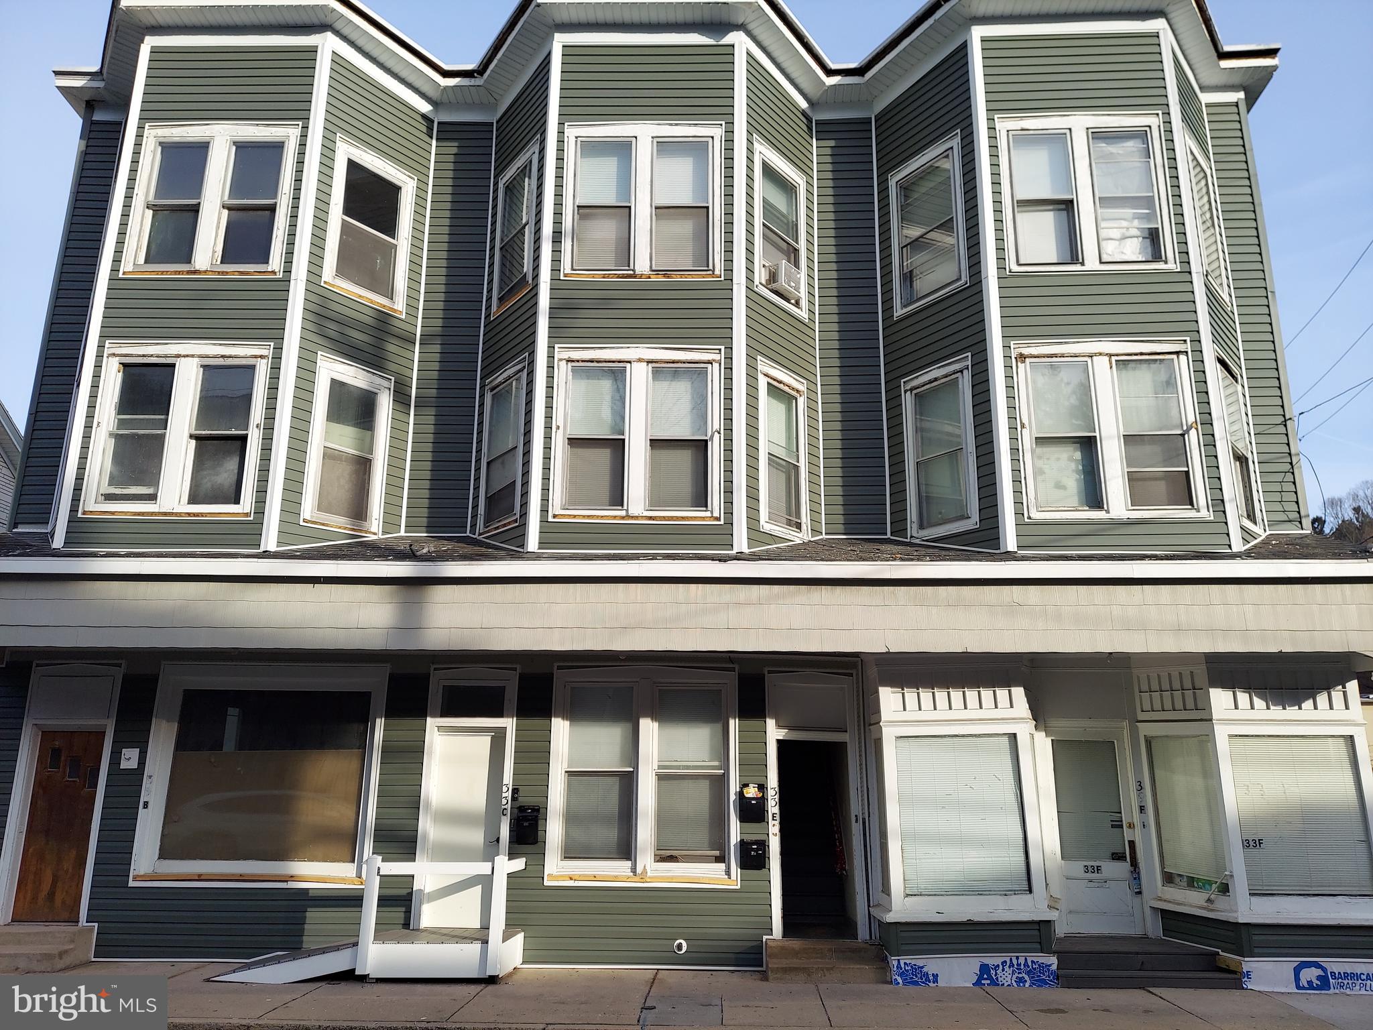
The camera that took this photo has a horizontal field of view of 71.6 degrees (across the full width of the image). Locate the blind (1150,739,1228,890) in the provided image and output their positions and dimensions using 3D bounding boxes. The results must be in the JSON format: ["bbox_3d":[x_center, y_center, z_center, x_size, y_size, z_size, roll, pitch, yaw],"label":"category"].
[{"bbox_3d":[5.263,3.060,10.001,0.045,1.420,0.790,7,-15,-23],"label":"blind"}]

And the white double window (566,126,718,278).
[{"bbox_3d":[-0.485,-3.576,10.891,1.810,1.970,0.120,0,-14,1],"label":"white double window"}]

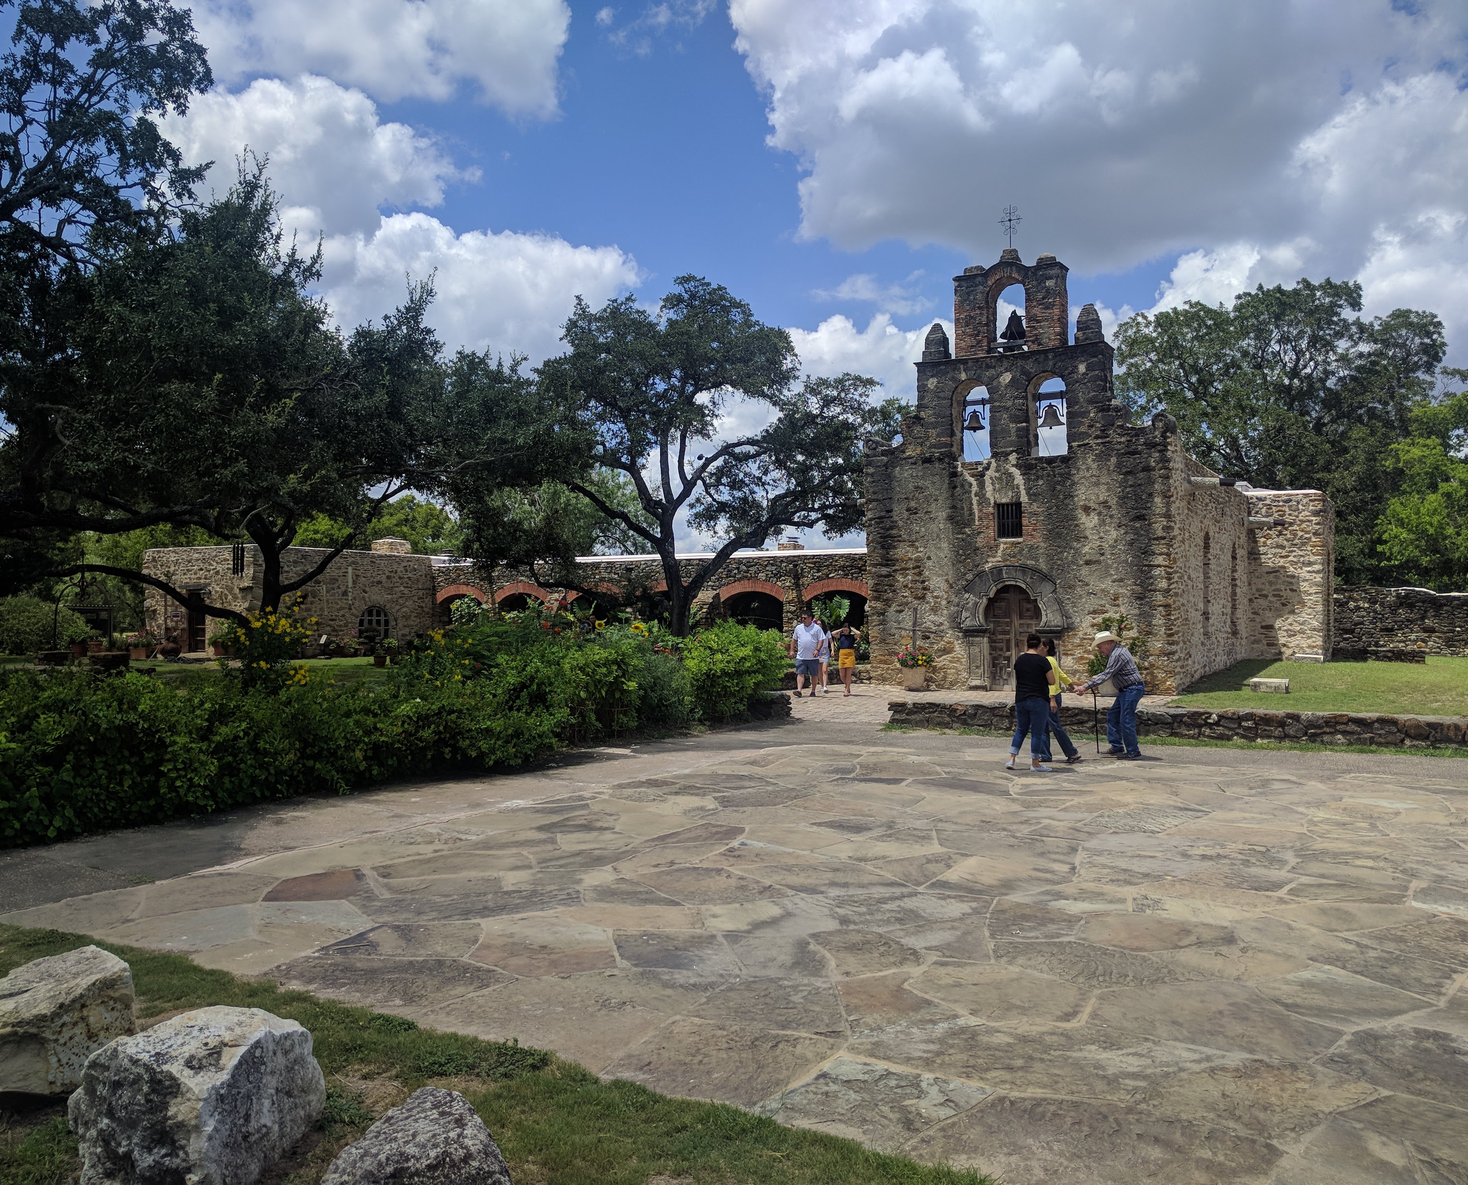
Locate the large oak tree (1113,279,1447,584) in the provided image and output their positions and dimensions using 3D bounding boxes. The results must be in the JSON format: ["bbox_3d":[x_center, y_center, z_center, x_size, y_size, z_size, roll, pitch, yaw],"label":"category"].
[{"bbox_3d":[22.909,-5.331,50.132,14.500,15.900,13.500,-1,-1,24],"label":"large oak tree"}]

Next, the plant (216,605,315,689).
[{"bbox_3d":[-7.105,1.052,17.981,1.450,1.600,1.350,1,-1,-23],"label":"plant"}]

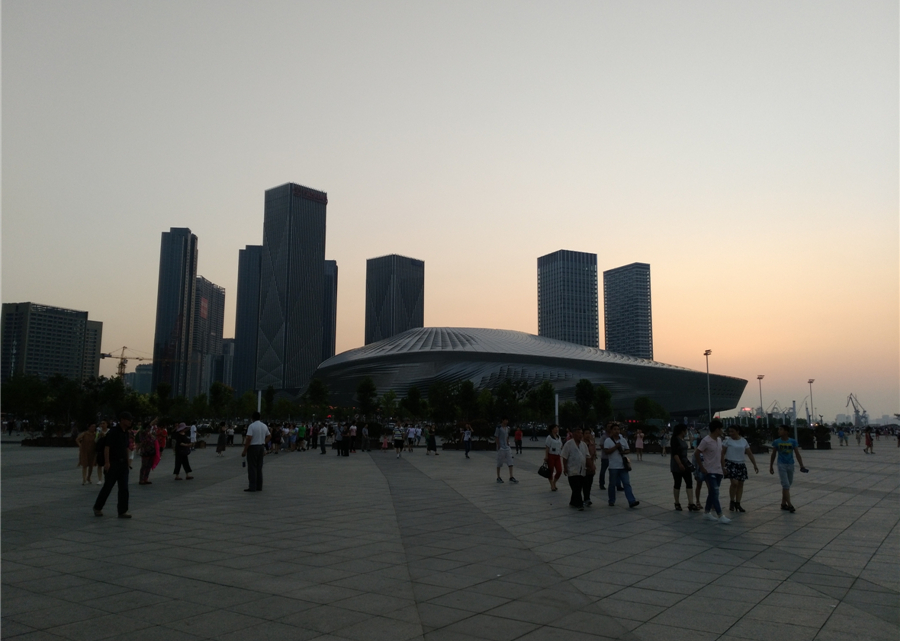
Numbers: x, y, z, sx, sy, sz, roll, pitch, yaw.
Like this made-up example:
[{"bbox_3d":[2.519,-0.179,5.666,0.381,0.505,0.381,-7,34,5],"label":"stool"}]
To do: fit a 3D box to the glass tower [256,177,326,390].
[{"bbox_3d":[-137.865,-12.925,636.433,38.200,205.000,41.600,-7,-11,41],"label":"glass tower"}]

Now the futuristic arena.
[{"bbox_3d":[37.147,32.136,409.911,212.000,56.000,185.000,4,-9,-26],"label":"futuristic arena"}]

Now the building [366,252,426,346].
[{"bbox_3d":[-49.452,19.123,651.781,36.600,147.000,39.200,-7,-11,41],"label":"building"}]

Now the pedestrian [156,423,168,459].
[{"bbox_3d":[-12.495,5.252,31.707,0.500,1.560,0.400,-2,-8,14],"label":"pedestrian"}]

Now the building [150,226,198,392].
[{"bbox_3d":[-280.546,6.690,743.789,29.000,197.000,31.000,0,-8,0],"label":"building"}]

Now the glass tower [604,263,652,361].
[{"bbox_3d":[170.488,25.053,694.090,18.000,152.000,50.000,4,-9,-26],"label":"glass tower"}]

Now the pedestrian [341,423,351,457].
[{"bbox_3d":[-5.276,6.074,37.080,0.500,1.639,0.360,-7,-11,40],"label":"pedestrian"}]

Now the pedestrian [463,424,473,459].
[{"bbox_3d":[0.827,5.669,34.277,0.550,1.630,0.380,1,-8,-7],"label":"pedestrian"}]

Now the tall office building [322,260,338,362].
[{"bbox_3d":[-146.284,25.502,837.437,30.000,185.000,32.000,1,-8,-4],"label":"tall office building"}]

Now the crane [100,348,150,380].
[{"bbox_3d":[-200.192,43.576,487.019,60.000,50.500,2.600,5,-9,-28],"label":"crane"}]

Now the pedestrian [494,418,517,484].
[{"bbox_3d":[1.505,3.581,20.164,0.563,1.773,0.436,6,-10,-34],"label":"pedestrian"}]

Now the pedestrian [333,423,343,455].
[{"bbox_3d":[-5.508,5.894,36.277,0.520,1.660,0.360,2,-8,-14],"label":"pedestrian"}]

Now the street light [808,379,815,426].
[{"bbox_3d":[107.886,25.341,216.315,1.900,15.000,1.200,-2,-9,19],"label":"street light"}]

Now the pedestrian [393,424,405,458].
[{"bbox_3d":[-2.380,5.550,33.837,0.580,1.700,0.480,1,-8,-3],"label":"pedestrian"}]

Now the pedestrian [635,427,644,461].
[{"bbox_3d":[8.569,5.597,33.005,0.480,1.520,0.360,-1,-8,8],"label":"pedestrian"}]

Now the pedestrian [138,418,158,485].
[{"bbox_3d":[-7.958,3.458,19.318,0.473,1.712,0.492,2,-8,-15],"label":"pedestrian"}]

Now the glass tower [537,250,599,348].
[{"bbox_3d":[113.570,19.046,696.890,41.500,164.000,41.500,4,-9,-26],"label":"glass tower"}]

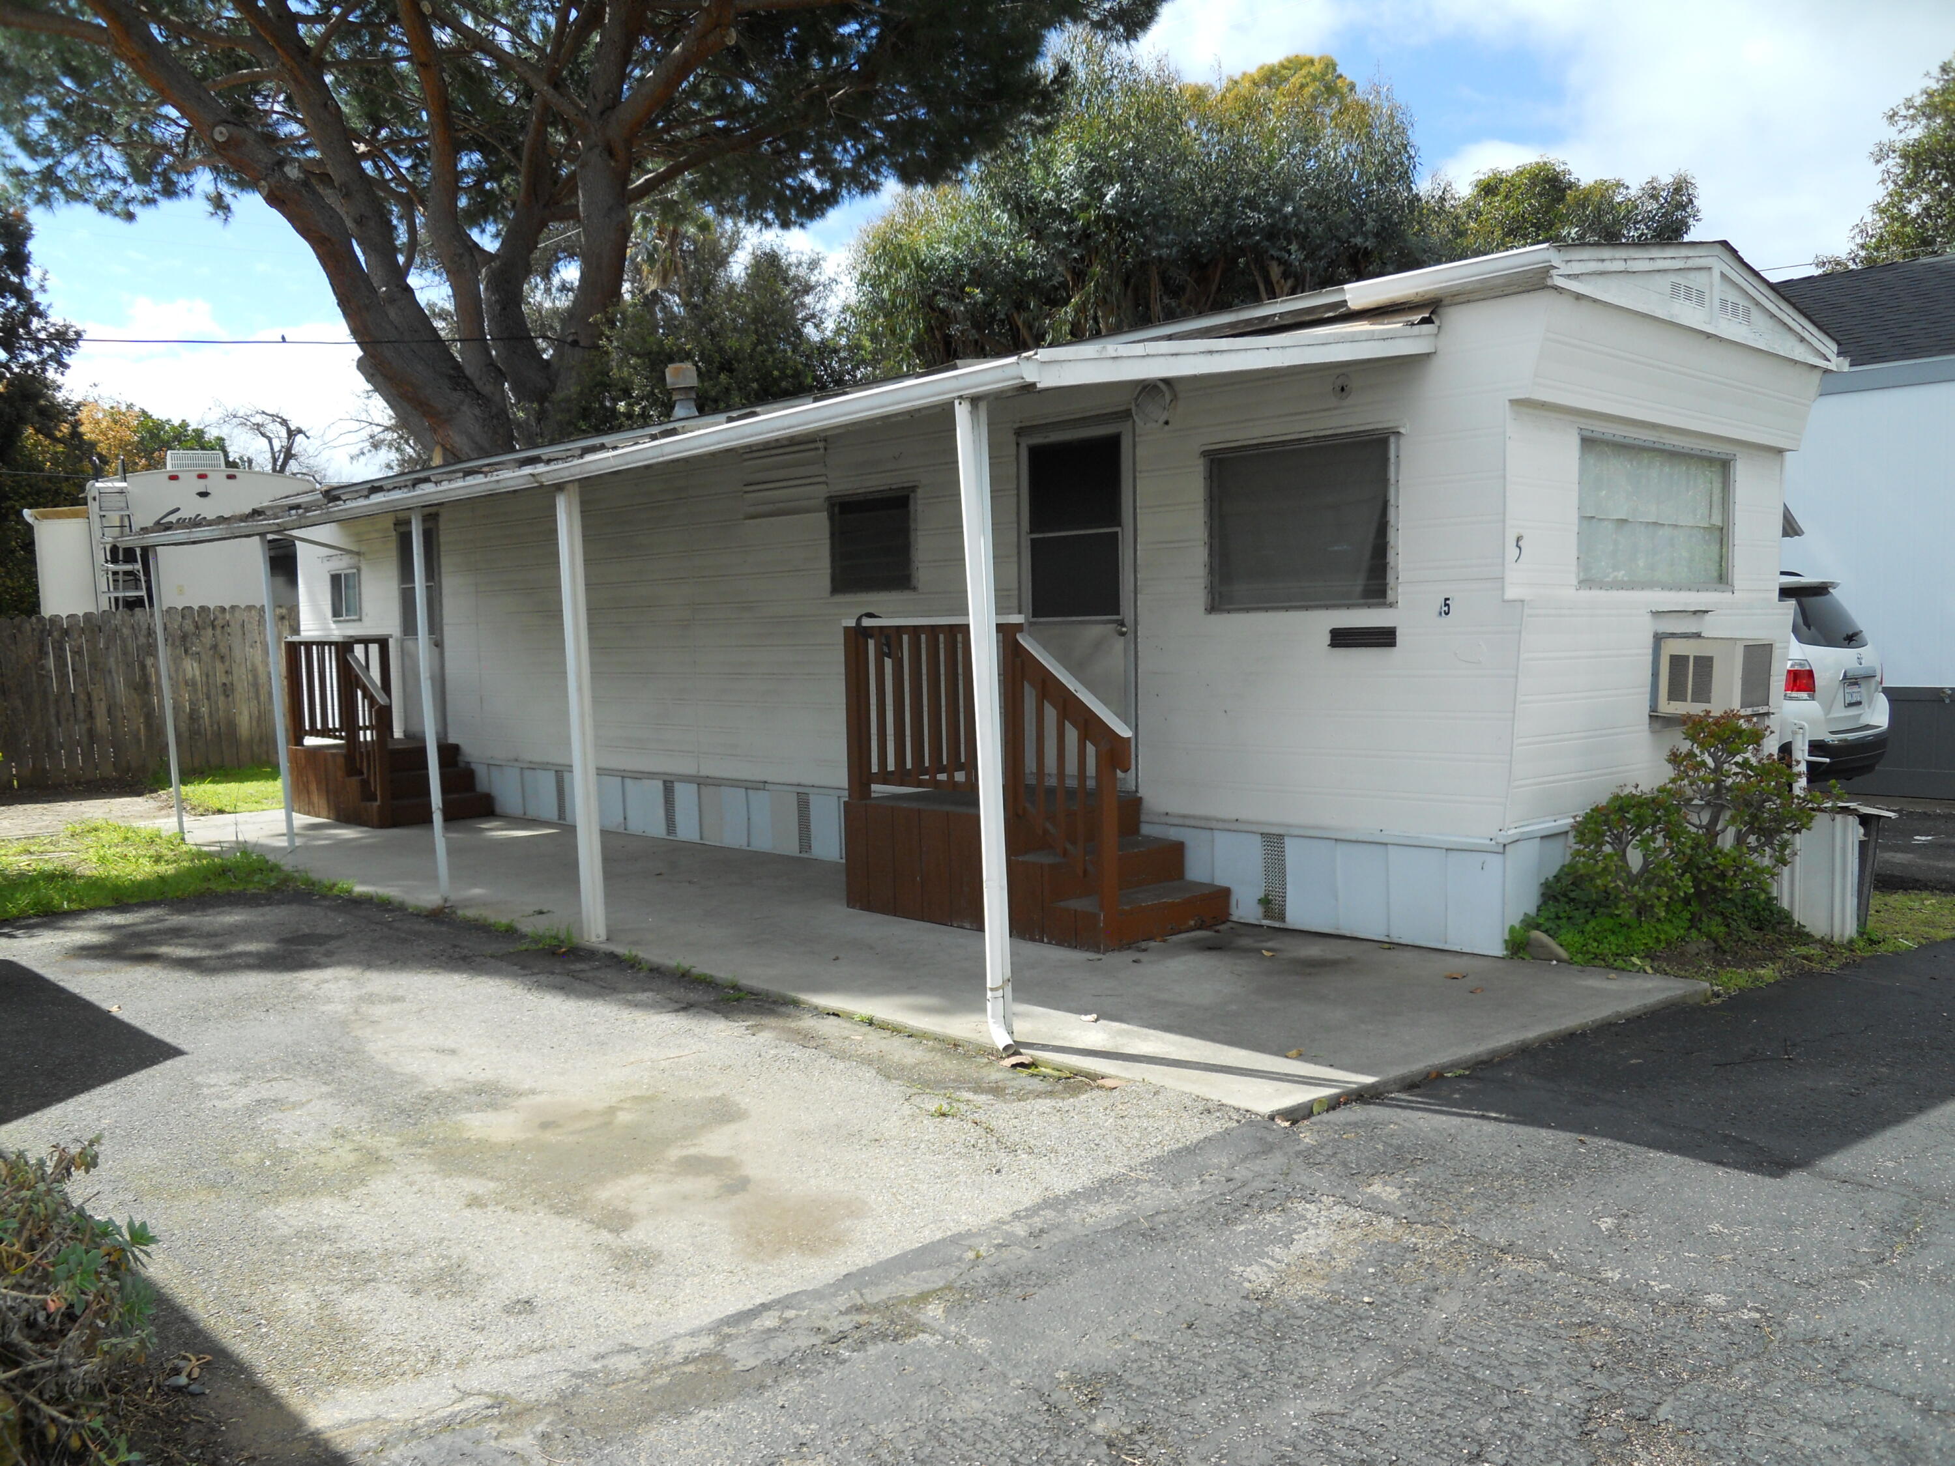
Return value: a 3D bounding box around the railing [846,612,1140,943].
[{"bbox_3d":[0.334,0.171,7.970,1.022,1.523,1.995,-4,5,-44],"label":"railing"}]

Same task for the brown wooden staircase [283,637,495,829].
[{"bbox_3d":[-5.037,-0.057,13.547,1.015,1.519,1.876,-4,5,-44],"label":"brown wooden staircase"}]

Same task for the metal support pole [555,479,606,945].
[{"bbox_3d":[-1.863,-0.083,7.444,0.080,2.169,0.080,-6,5,-44],"label":"metal support pole"}]

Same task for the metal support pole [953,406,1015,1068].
[{"bbox_3d":[0.035,-0.031,5.437,0.110,2.232,0.090,-6,5,-44],"label":"metal support pole"}]

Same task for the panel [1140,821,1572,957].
[{"bbox_3d":[1.734,0.685,7.717,0.560,0.476,2.093,-4,5,-44],"label":"panel"}]

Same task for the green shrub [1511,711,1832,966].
[{"bbox_3d":[3.277,0.442,7.215,2.002,0.994,0.714,-4,5,-44],"label":"green shrub"}]

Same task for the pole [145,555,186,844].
[{"bbox_3d":[-6.074,-0.284,11.857,0.050,2.206,0.050,-8,6,-44],"label":"pole"}]

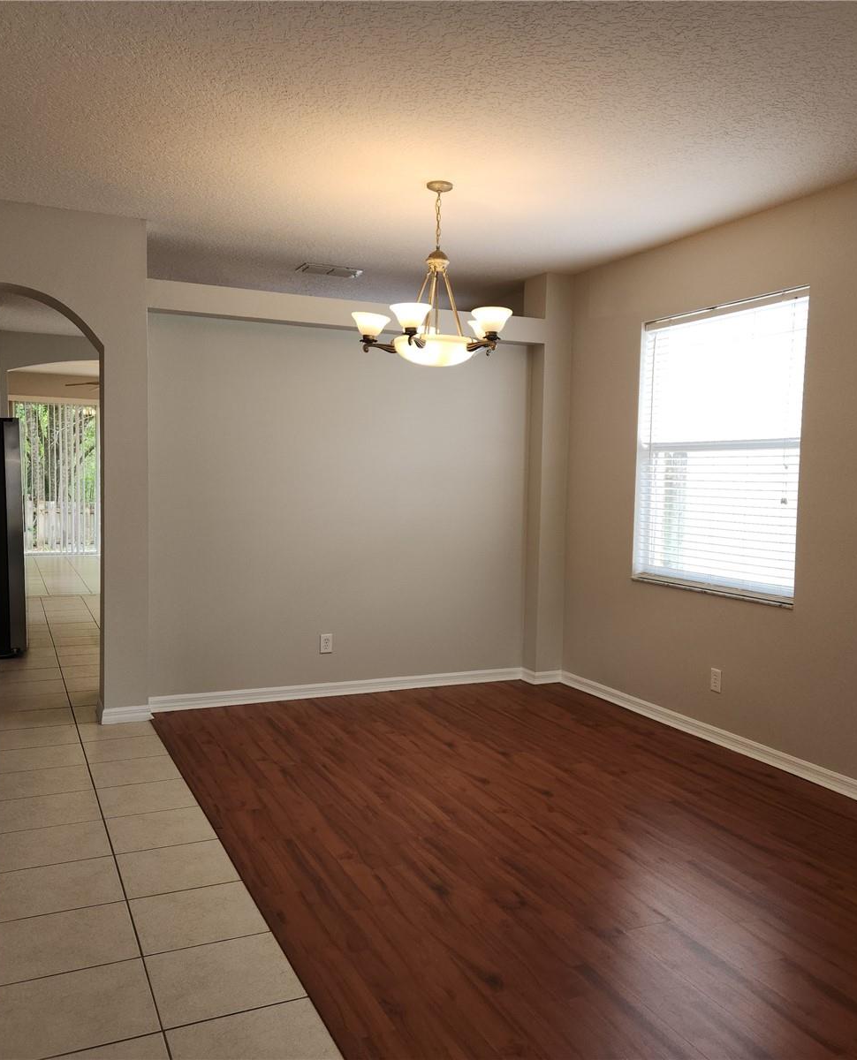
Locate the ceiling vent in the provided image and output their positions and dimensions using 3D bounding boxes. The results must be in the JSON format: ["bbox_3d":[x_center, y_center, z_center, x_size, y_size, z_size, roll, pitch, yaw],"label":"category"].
[{"bbox_3d":[-0.655,-1.713,6.228,0.410,0.020,0.275,-1,4,-24],"label":"ceiling vent"}]

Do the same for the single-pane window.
[{"bbox_3d":[1.621,-0.450,5.273,0.120,1.580,1.330,-1,4,-24],"label":"single-pane window"}]

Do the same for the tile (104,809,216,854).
[{"bbox_3d":[-1.092,1.222,3.820,0.390,0.010,0.398,-1,4,-24],"label":"tile"}]

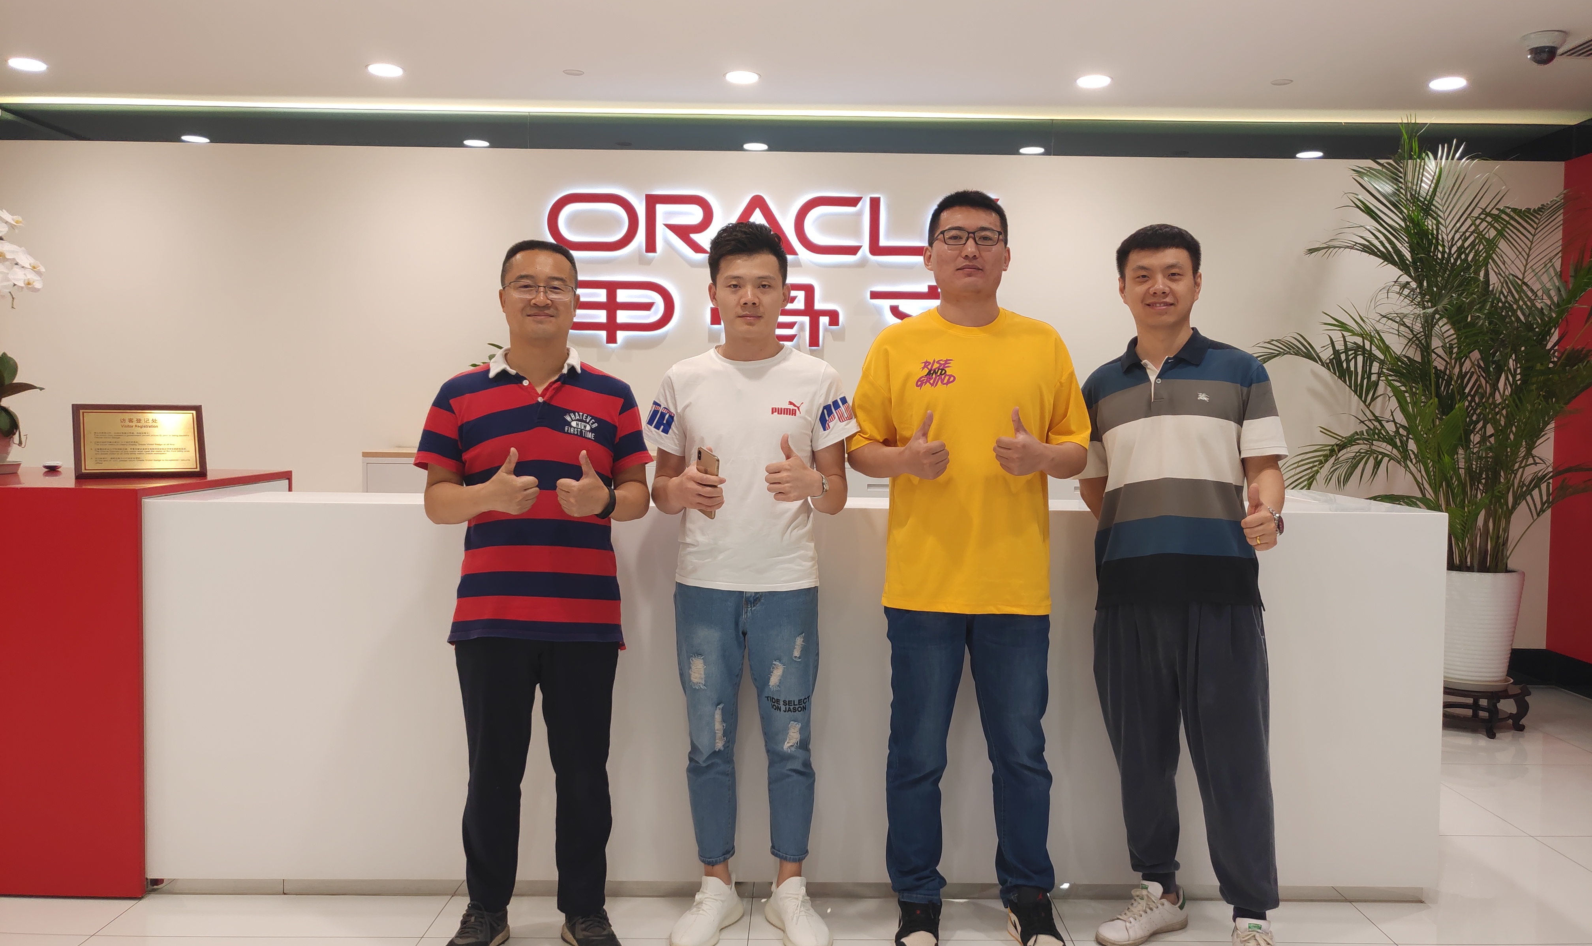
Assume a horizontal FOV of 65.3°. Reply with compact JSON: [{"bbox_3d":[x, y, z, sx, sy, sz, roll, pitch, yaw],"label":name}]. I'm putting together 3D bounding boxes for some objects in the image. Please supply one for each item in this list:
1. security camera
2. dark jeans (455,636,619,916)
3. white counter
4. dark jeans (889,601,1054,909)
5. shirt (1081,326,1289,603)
[{"bbox_3d":[2.738,-1.542,4.546,0.152,0.100,0.152,2,3,25],"label":"security camera"},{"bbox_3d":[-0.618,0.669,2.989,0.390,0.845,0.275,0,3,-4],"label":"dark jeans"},{"bbox_3d":[-0.005,0.590,3.710,3.380,1.050,0.950,0,3,0],"label":"white counter"},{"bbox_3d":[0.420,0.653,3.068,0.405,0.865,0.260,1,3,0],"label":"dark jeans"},{"bbox_3d":[0.912,-0.009,2.948,0.500,0.665,0.300,1,3,12],"label":"shirt"}]

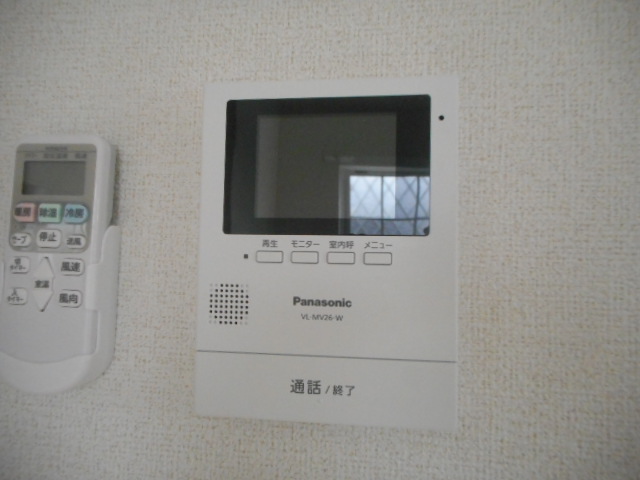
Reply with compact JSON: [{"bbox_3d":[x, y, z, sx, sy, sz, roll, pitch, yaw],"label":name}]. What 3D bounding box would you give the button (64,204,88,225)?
[{"bbox_3d":[-0.129,-0.014,0.245,0.014,0.010,0.003,2,-2,7],"label":"button"}]

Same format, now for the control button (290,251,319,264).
[{"bbox_3d":[-0.007,0.009,0.235,0.014,0.006,0.003,1,-3,7],"label":"control button"}]

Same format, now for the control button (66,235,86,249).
[{"bbox_3d":[-0.129,0.001,0.245,0.012,0.007,0.003,2,-2,7],"label":"control button"}]

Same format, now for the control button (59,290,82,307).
[{"bbox_3d":[-0.134,0.032,0.249,0.014,0.010,0.003,1,-3,7],"label":"control button"}]

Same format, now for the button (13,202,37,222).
[{"bbox_3d":[-0.159,-0.015,0.249,0.013,0.011,0.003,2,-2,7],"label":"button"}]

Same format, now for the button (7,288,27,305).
[{"bbox_3d":[-0.165,0.031,0.253,0.012,0.010,0.003,1,-3,7],"label":"button"}]

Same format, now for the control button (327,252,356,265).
[{"bbox_3d":[0.011,0.009,0.233,0.014,0.006,0.003,1,-3,7],"label":"control button"}]

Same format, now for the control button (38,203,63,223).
[{"bbox_3d":[-0.144,-0.014,0.247,0.013,0.011,0.003,2,-2,7],"label":"control button"}]

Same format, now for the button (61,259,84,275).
[{"bbox_3d":[-0.134,0.015,0.249,0.014,0.010,0.003,1,-3,7],"label":"button"}]

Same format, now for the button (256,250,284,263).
[{"bbox_3d":[-0.025,0.009,0.235,0.014,0.006,0.002,1,-2,7],"label":"button"}]

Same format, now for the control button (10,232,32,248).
[{"bbox_3d":[-0.161,0.000,0.249,0.013,0.007,0.003,2,-2,7],"label":"control button"}]

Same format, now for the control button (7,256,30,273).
[{"bbox_3d":[-0.161,0.013,0.248,0.013,0.009,0.003,2,-2,7],"label":"control button"}]

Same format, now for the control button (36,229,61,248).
[{"bbox_3d":[-0.144,-0.001,0.247,0.015,0.010,0.003,2,-2,7],"label":"control button"}]

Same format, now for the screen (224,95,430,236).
[{"bbox_3d":[0.003,-0.038,0.238,0.105,0.071,0.006,1,-3,7],"label":"screen"}]

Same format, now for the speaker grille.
[{"bbox_3d":[-0.046,0.033,0.236,0.021,0.021,0.002,1,-2,7],"label":"speaker grille"}]

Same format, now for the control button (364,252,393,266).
[{"bbox_3d":[0.029,0.009,0.231,0.014,0.006,0.003,1,-3,7],"label":"control button"}]

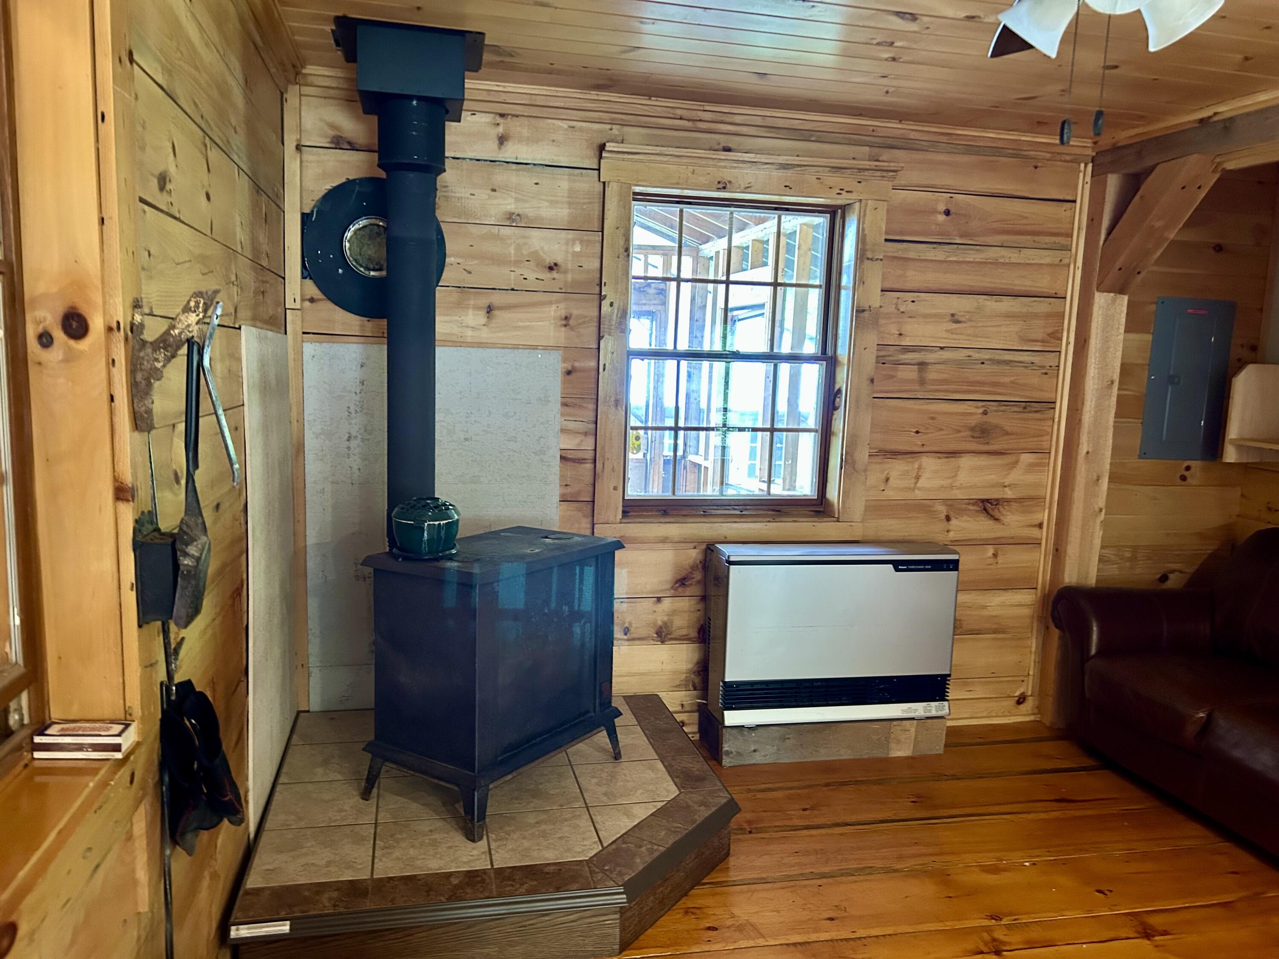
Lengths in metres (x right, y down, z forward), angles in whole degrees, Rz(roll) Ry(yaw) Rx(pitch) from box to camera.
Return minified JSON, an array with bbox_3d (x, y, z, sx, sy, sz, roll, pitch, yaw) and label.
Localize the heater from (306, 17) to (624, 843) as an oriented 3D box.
[{"bbox_3d":[-0.593,-0.195,3.001,0.910,2.247,0.700,7,9,32],"label":"heater"}]

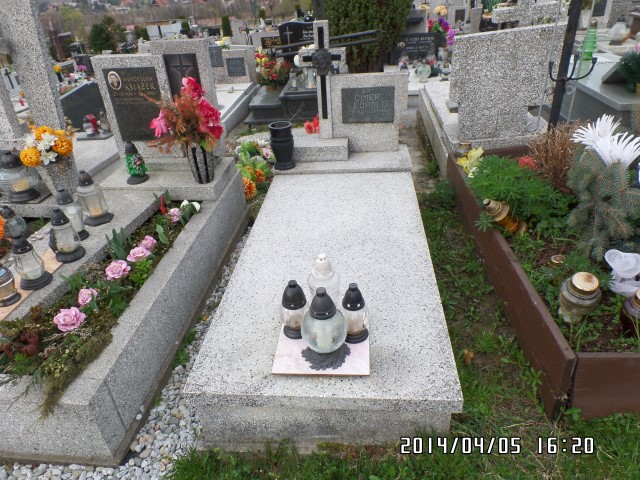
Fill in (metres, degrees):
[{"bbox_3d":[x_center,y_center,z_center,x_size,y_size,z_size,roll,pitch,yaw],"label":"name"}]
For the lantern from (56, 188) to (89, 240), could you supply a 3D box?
[{"bbox_3d":[-1.408,-0.151,2.398,0.115,0.277,0.115,0,30,6],"label":"lantern"}]

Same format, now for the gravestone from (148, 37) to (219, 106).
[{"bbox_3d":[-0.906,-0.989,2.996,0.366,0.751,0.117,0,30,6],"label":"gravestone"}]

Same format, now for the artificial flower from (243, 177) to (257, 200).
[{"bbox_3d":[-0.478,-0.349,2.880,0.100,0.140,0.090,-8,32,-8],"label":"artificial flower"}]

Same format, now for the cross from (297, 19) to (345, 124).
[{"bbox_3d":[0.031,-1.076,2.890,0.302,0.743,0.092,0,30,6],"label":"cross"}]

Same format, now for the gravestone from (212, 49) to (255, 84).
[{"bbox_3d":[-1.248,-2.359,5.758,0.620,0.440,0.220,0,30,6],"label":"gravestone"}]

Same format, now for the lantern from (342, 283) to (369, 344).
[{"bbox_3d":[0.131,0.255,1.521,0.093,0.247,0.093,0,32,6],"label":"lantern"}]

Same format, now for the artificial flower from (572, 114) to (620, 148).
[{"bbox_3d":[1.199,-0.460,1.837,0.180,0.145,0.160,10,32,23],"label":"artificial flower"}]

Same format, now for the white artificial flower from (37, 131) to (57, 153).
[{"bbox_3d":[-1.518,-0.541,2.360,0.110,0.110,0.070,-15,34,-18],"label":"white artificial flower"}]

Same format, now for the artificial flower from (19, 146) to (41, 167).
[{"bbox_3d":[-1.622,-0.466,2.374,0.105,0.100,0.100,-13,31,-16],"label":"artificial flower"}]

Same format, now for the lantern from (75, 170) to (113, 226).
[{"bbox_3d":[-1.363,-0.257,2.533,0.145,0.302,0.145,0,30,6],"label":"lantern"}]

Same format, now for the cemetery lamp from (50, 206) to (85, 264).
[{"bbox_3d":[-1.340,-0.035,2.213,0.140,0.274,0.140,0,30,6],"label":"cemetery lamp"}]

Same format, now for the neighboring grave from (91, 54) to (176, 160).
[{"bbox_3d":[-1.219,-0.910,2.954,0.492,0.678,0.127,0,30,6],"label":"neighboring grave"}]

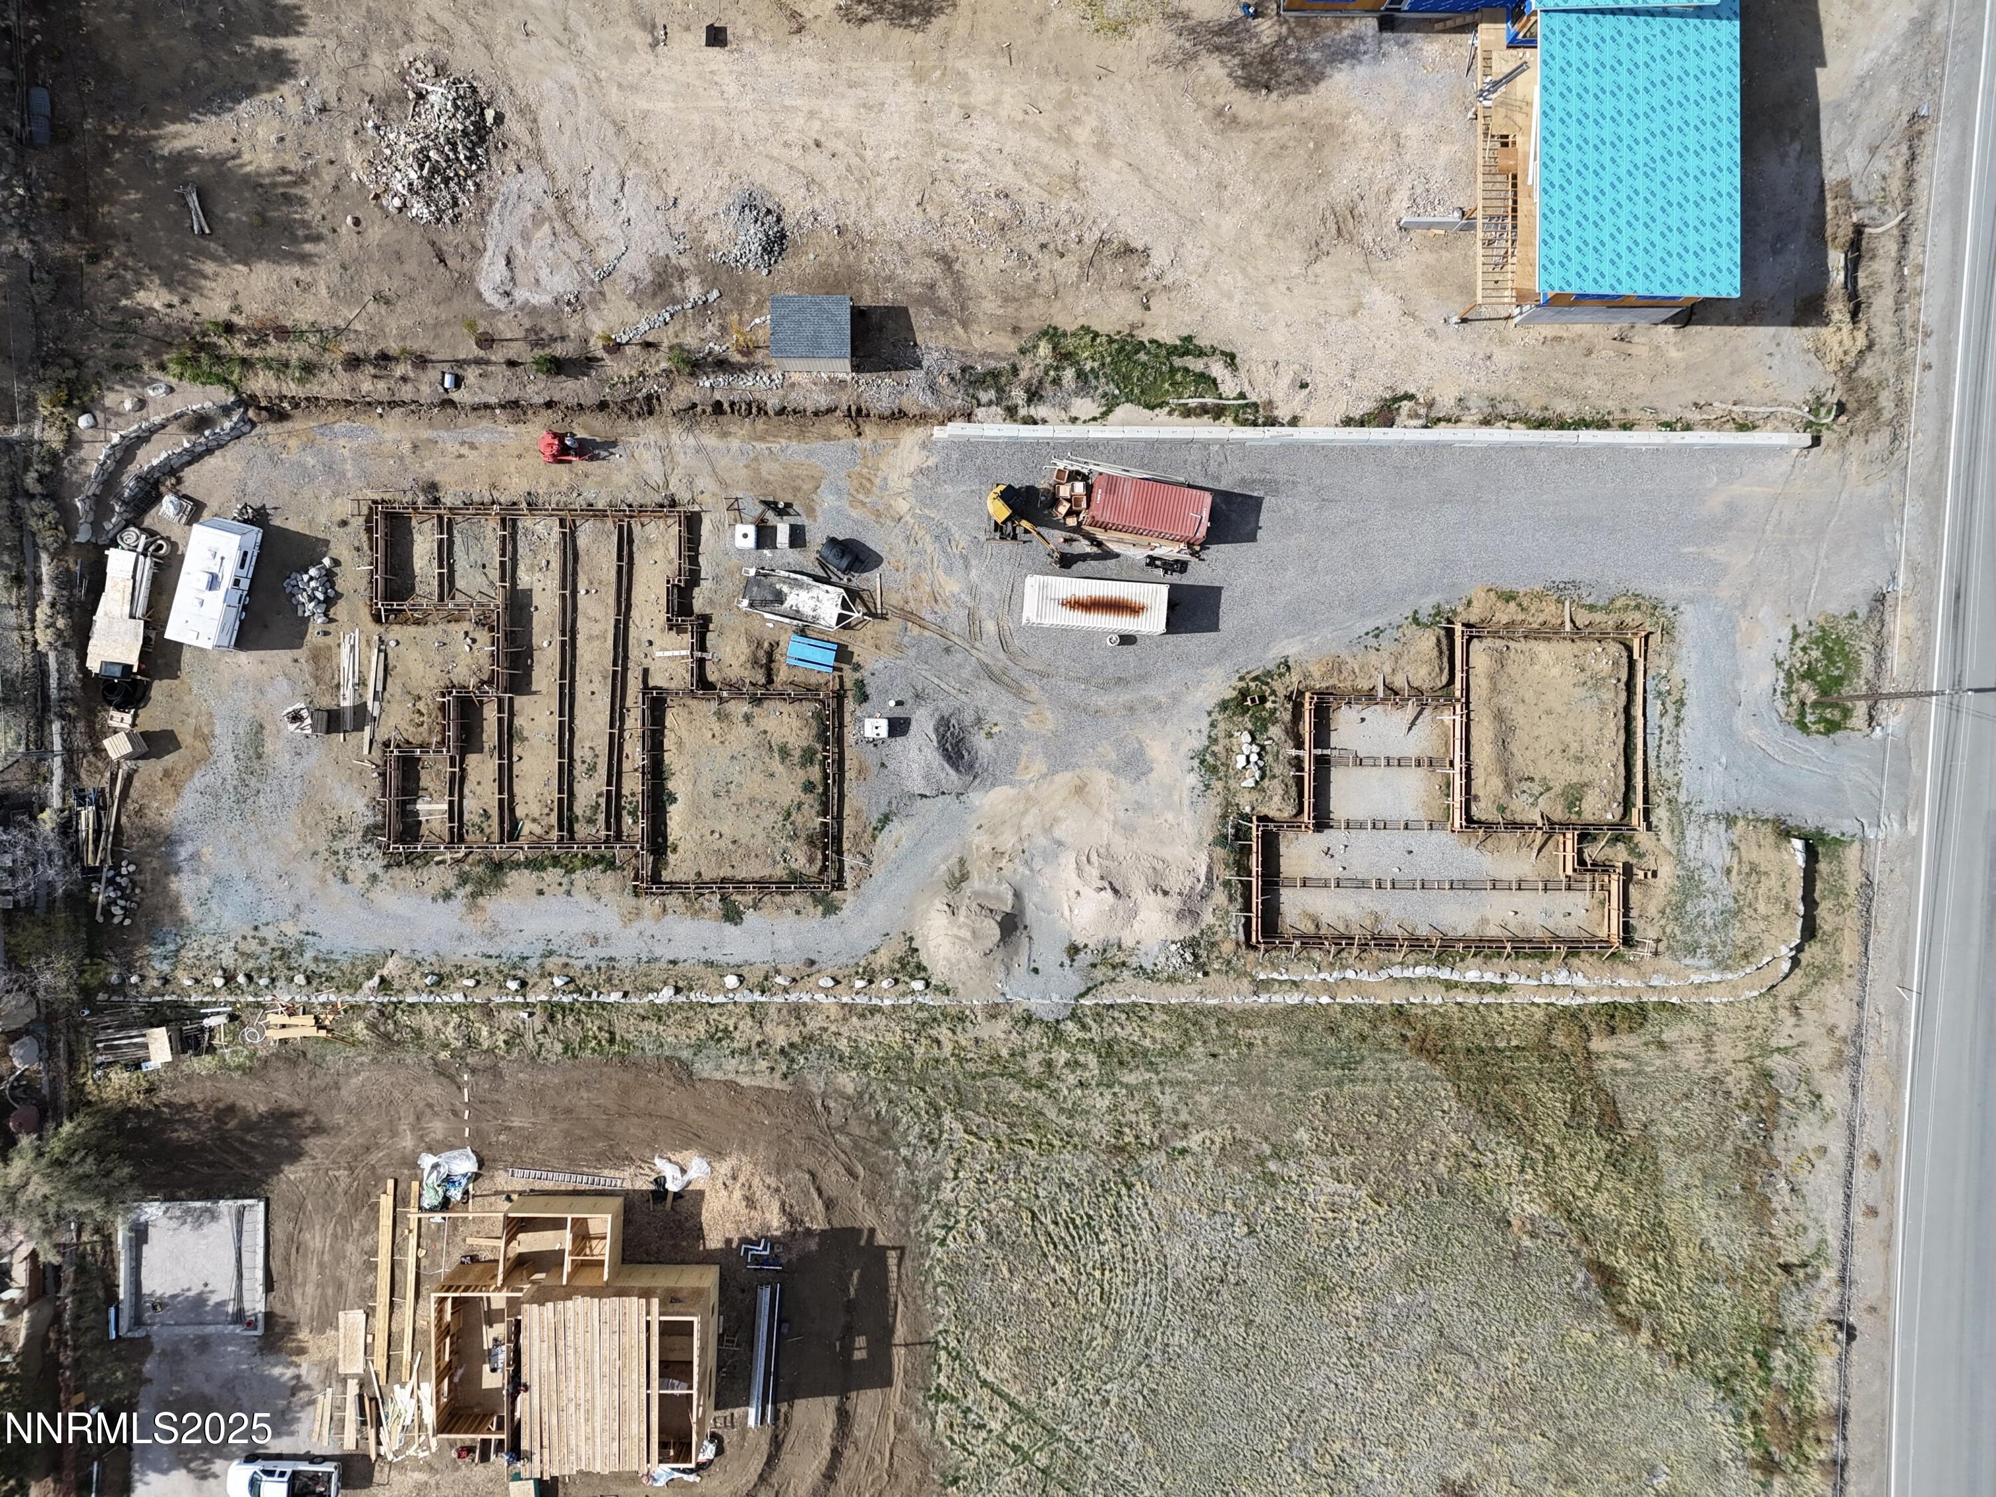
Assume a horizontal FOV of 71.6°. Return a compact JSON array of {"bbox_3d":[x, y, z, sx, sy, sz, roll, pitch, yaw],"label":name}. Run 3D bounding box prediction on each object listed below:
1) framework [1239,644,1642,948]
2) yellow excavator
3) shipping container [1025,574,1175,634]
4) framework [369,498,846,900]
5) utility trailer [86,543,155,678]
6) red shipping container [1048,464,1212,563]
[{"bbox_3d":[24.250,2.170,74.450,21.150,1.100,17.100,0,90,0],"label":"framework"},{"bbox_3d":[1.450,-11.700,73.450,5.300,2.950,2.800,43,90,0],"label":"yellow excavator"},{"bbox_3d":[5.190,-7.540,73.700,7.360,2.590,2.440,4,90,0],"label":"shipping container"},{"bbox_3d":[-21.070,-2.630,74.450,25.000,1.100,20.900,0,90,0],"label":"framework"},{"bbox_3d":[-46.800,-7.240,74.300,2.600,1.400,6.700,9,90,0],"label":"utility trailer"},{"bbox_3d":[8.090,-12.680,73.700,6.060,2.590,2.440,10,90,0],"label":"red shipping container"}]

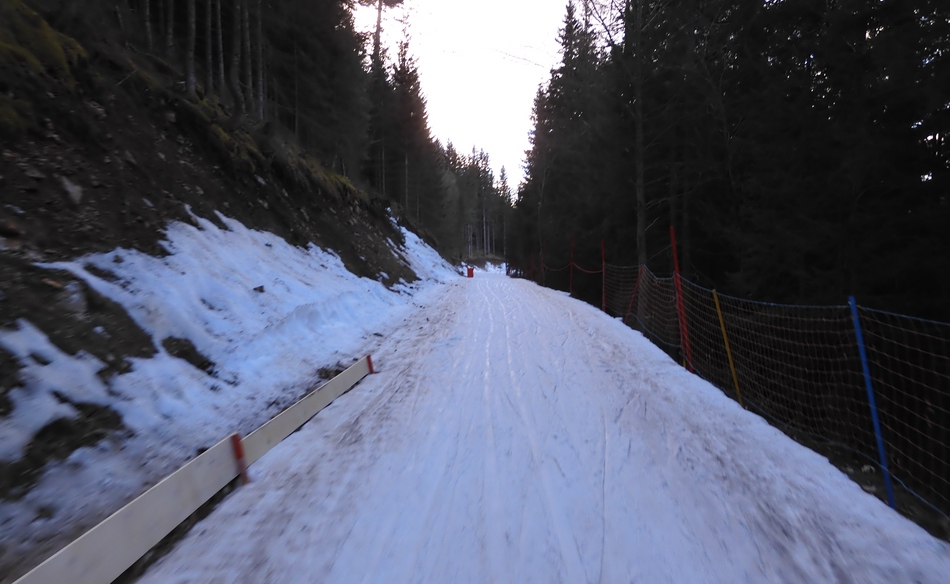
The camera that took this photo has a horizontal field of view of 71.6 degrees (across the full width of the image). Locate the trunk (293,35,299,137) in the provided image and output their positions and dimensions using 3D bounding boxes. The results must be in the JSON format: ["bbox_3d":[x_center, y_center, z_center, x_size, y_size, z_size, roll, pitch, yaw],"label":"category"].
[{"bbox_3d":[-7.483,-8.636,27.550,0.140,4.238,0.140,-1,1,0],"label":"trunk"}]

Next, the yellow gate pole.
[{"bbox_3d":[2.060,0.471,5.350,0.030,0.989,0.030,-14,2,0],"label":"yellow gate pole"}]

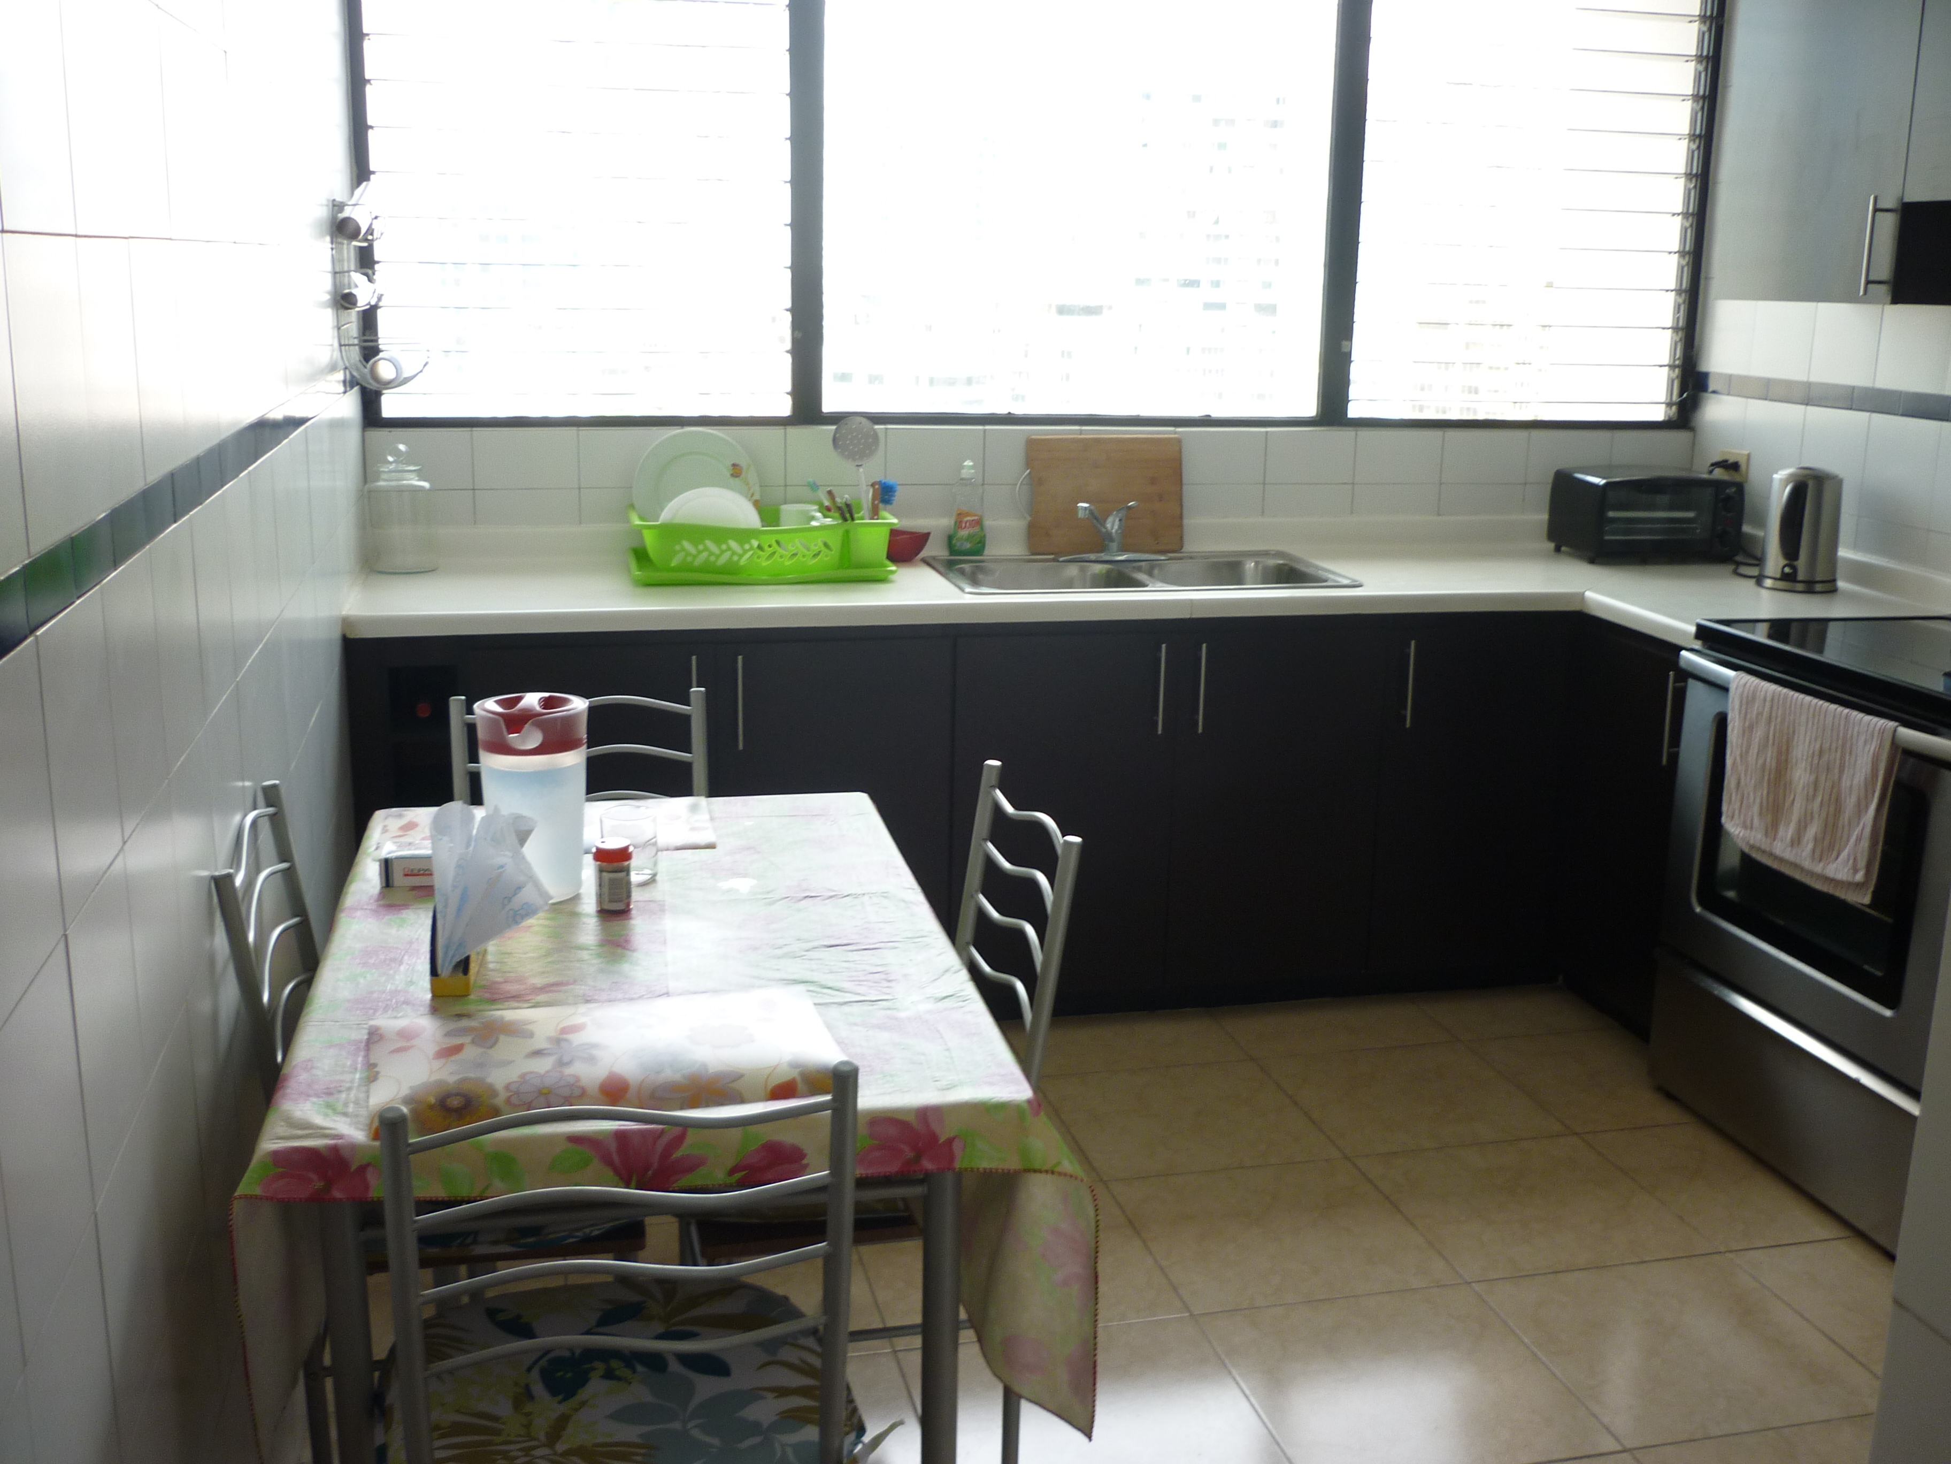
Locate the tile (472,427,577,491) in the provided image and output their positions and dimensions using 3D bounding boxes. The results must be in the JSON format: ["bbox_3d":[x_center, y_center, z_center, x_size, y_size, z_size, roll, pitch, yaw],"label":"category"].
[{"bbox_3d":[-0.974,-0.593,4.038,0.222,0.131,0.010,-2,14,-12],"label":"tile"}]

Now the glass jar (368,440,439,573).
[{"bbox_3d":[-1.145,-0.447,3.704,0.130,0.250,0.130,-2,14,-13],"label":"glass jar"}]

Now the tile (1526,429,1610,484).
[{"bbox_3d":[1.412,-0.650,4.419,0.220,0.124,0.010,-2,14,-13],"label":"tile"}]

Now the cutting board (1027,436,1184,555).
[{"bbox_3d":[0.287,-0.525,4.123,0.369,0.258,0.020,-2,5,-13],"label":"cutting board"}]

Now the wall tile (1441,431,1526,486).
[{"bbox_3d":[1.197,-0.643,4.368,0.216,0.123,0.010,-2,14,-13],"label":"wall tile"}]

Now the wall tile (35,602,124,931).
[{"bbox_3d":[-0.658,0.011,1.368,0.010,0.207,0.205,-2,14,-13],"label":"wall tile"}]

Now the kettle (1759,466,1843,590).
[{"bbox_3d":[1.730,-0.426,3.894,0.160,0.245,0.195,11,17,35],"label":"kettle"}]

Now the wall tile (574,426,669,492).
[{"bbox_3d":[-0.724,-0.573,3.914,0.210,0.117,0.010,-2,14,-13],"label":"wall tile"}]

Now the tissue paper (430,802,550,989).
[{"bbox_3d":[-0.507,0.171,1.948,0.119,0.191,0.089,-2,14,-13],"label":"tissue paper"}]

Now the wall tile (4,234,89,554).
[{"bbox_3d":[-0.684,-0.254,1.372,0.010,0.220,0.226,-2,14,-13],"label":"wall tile"}]

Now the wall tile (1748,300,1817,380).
[{"bbox_3d":[1.813,-0.885,4.160,0.010,0.187,0.207,-2,14,-13],"label":"wall tile"}]

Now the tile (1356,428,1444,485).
[{"bbox_3d":[0.990,-0.642,4.352,0.220,0.127,0.010,-2,14,-14],"label":"tile"}]

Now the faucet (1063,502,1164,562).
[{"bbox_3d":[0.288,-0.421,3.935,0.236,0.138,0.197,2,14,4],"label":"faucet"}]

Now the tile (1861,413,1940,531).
[{"bbox_3d":[1.902,-0.534,3.821,0.010,0.215,0.215,-2,14,-13],"label":"tile"}]

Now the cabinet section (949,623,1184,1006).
[{"bbox_3d":[0.107,0.137,3.986,0.451,0.836,0.580,-2,14,-13],"label":"cabinet section"}]

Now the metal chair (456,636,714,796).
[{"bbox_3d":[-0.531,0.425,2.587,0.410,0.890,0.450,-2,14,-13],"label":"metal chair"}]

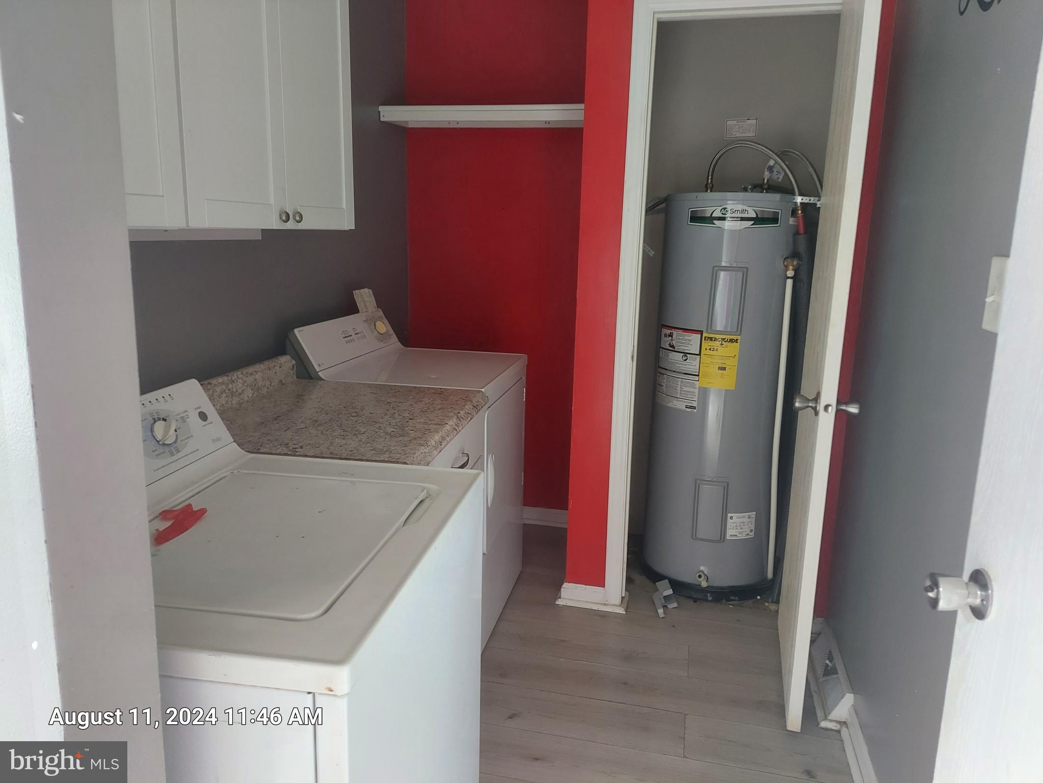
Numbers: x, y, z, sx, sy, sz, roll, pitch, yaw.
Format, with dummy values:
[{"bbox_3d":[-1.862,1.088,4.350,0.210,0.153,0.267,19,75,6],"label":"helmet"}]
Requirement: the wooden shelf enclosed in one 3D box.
[{"bbox_3d":[-0.118,-1.137,3.016,0.880,0.054,0.335,4,13,11],"label":"wooden shelf"}]

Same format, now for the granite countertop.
[{"bbox_3d":[-0.506,0.039,1.948,0.660,0.125,0.735,4,13,11],"label":"granite countertop"}]

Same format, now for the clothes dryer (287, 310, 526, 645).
[{"bbox_3d":[-0.372,0.278,2.685,0.665,1.080,0.680,4,13,11],"label":"clothes dryer"}]

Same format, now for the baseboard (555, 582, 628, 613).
[{"bbox_3d":[0.270,0.785,2.769,0.270,0.077,0.045,4,13,11],"label":"baseboard"}]

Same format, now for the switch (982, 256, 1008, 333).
[{"bbox_3d":[0.843,-0.172,1.288,0.018,0.130,0.083,4,13,11],"label":"switch"}]

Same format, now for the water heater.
[{"bbox_3d":[0.777,0.009,2.916,0.500,1.545,0.510,4,13,15],"label":"water heater"}]

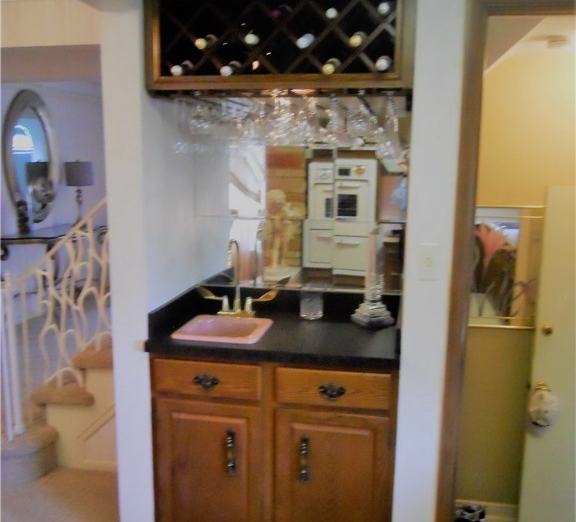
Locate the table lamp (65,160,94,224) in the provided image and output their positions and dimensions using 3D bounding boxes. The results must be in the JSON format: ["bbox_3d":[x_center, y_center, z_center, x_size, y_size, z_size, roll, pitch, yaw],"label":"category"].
[{"bbox_3d":[-2.296,-0.736,6.776,0.306,0.722,0.306,2,10,9],"label":"table lamp"}]

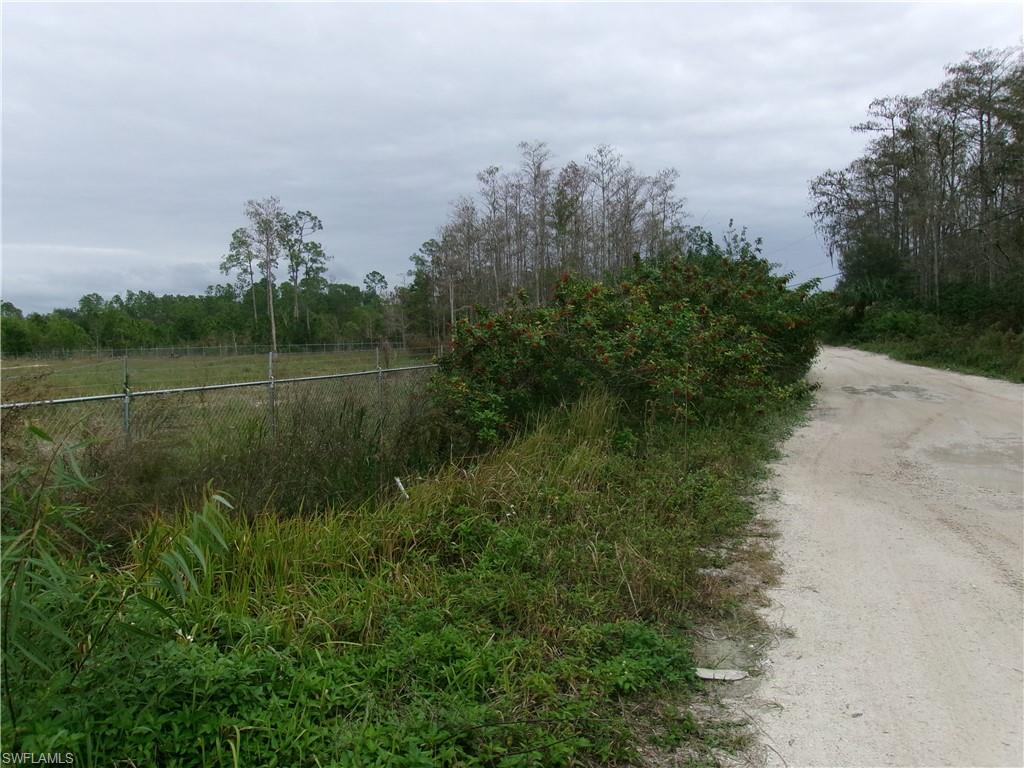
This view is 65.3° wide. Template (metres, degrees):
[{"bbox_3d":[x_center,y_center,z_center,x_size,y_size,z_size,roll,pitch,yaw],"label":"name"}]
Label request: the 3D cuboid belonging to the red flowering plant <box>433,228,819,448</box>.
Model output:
[{"bbox_3d":[2.200,-1.170,15.700,7.200,3.900,5.600,1,4,10],"label":"red flowering plant"}]

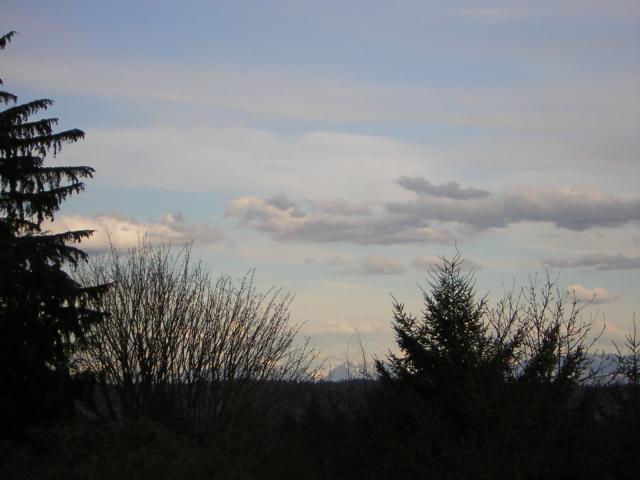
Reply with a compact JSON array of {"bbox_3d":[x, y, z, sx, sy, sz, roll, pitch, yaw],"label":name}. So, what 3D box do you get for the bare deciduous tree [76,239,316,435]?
[{"bbox_3d":[-2.660,2.143,43.000,5.100,4.300,4.700,0,-4,0],"label":"bare deciduous tree"}]

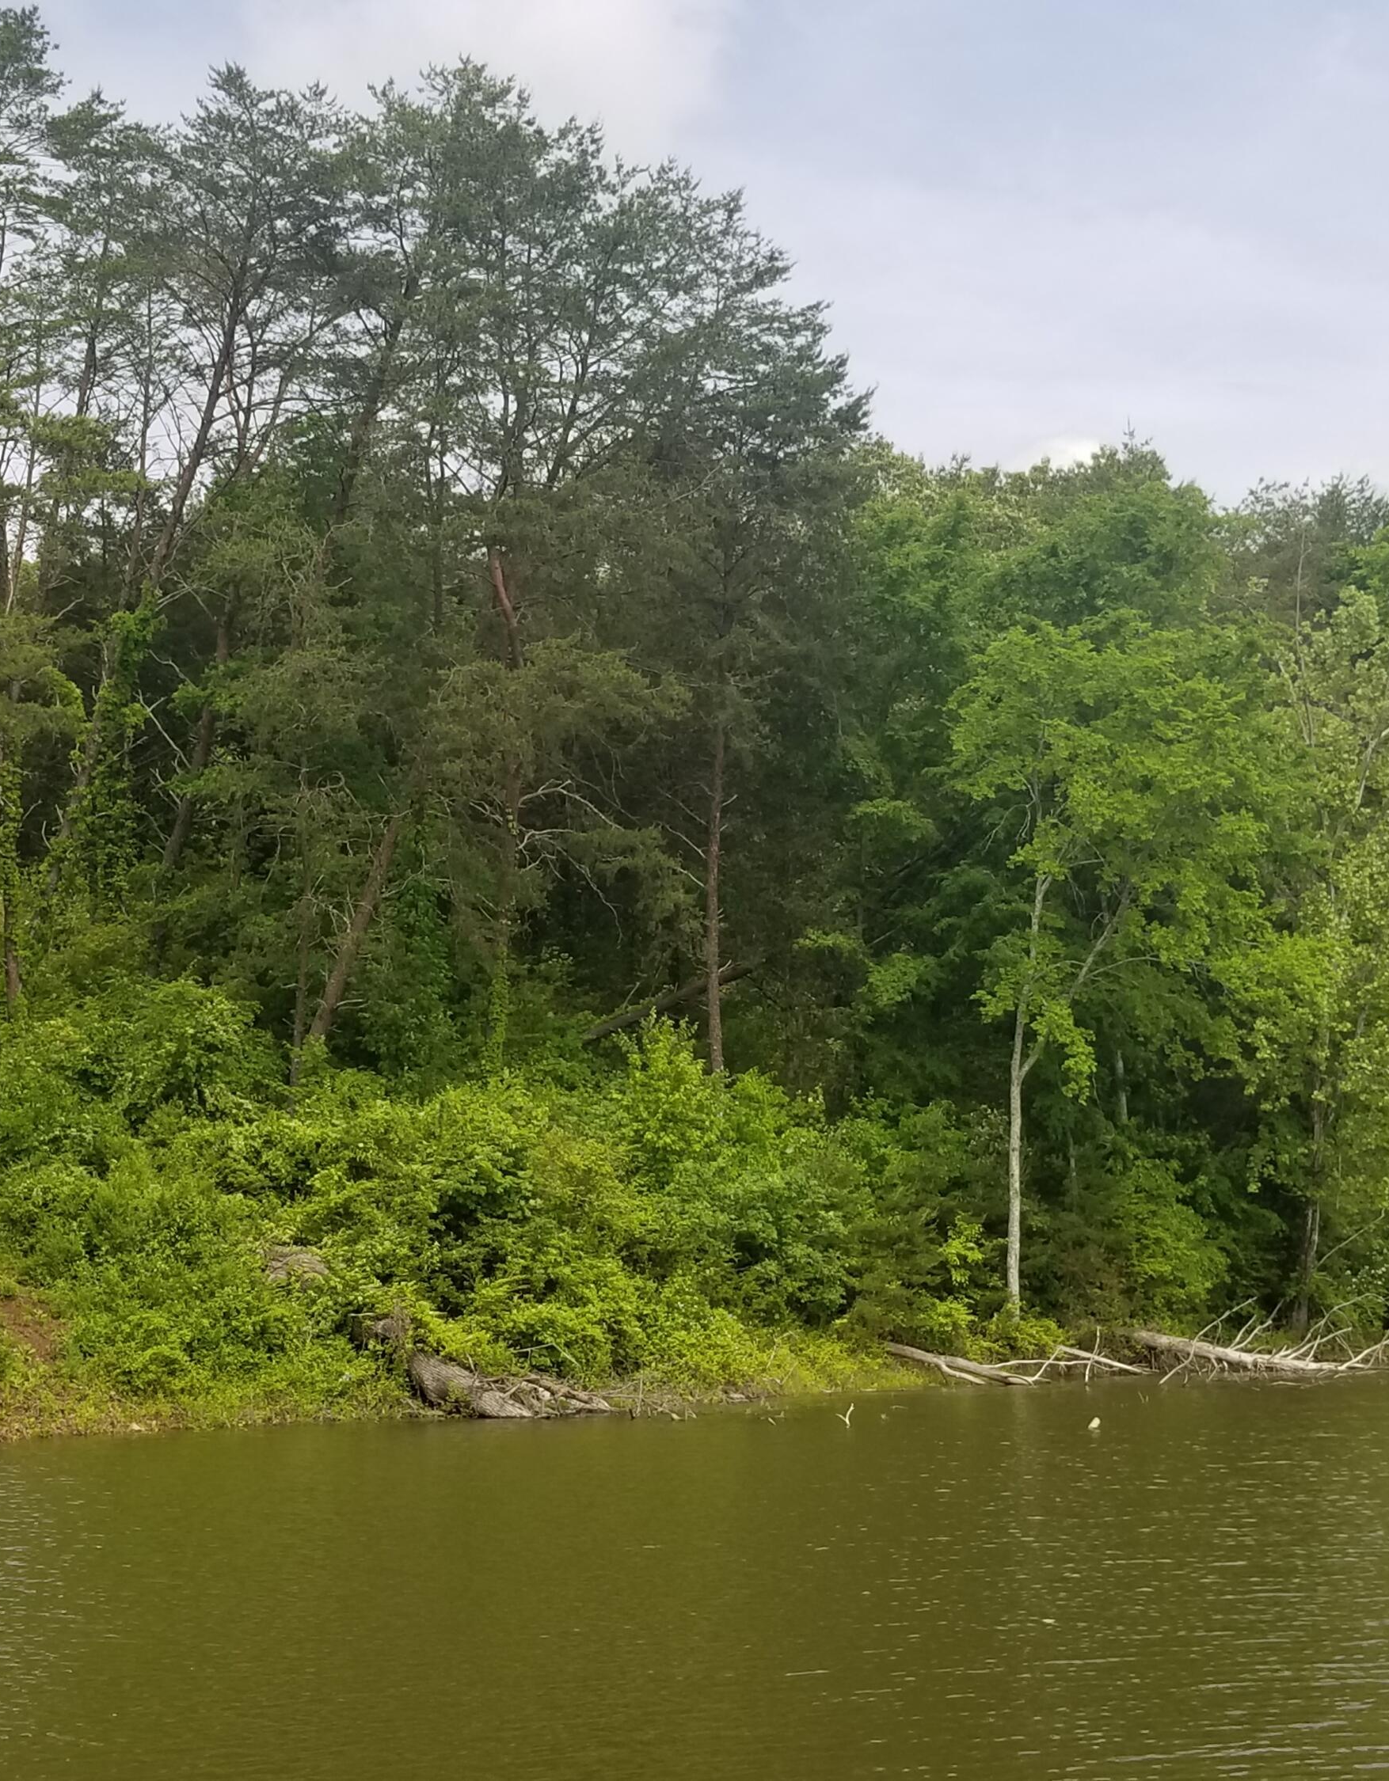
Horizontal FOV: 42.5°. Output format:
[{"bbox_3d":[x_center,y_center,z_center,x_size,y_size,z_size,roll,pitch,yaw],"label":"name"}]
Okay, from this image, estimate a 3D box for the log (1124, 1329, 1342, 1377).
[{"bbox_3d":[9.837,8.401,32.500,4.000,0.750,0.800,0,-11,0],"label":"log"}]

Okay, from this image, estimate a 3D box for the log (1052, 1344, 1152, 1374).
[{"bbox_3d":[7.146,8.221,31.300,1.700,0.480,0.500,0,-11,0],"label":"log"}]

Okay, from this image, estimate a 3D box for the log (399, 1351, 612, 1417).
[{"bbox_3d":[-2.543,6.847,24.700,2.950,0.850,1.000,0,-11,0],"label":"log"}]

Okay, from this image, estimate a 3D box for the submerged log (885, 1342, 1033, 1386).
[{"bbox_3d":[4.402,7.893,29.700,2.500,0.650,0.650,0,-11,0],"label":"submerged log"}]

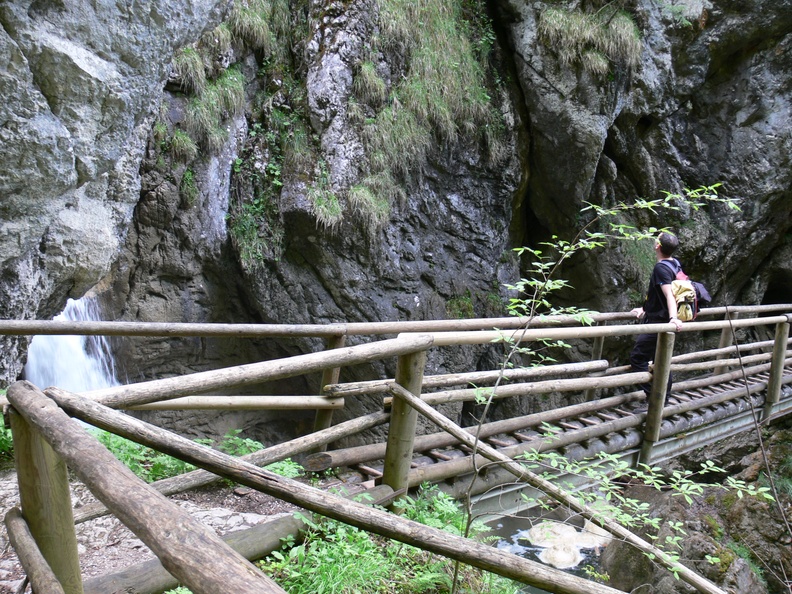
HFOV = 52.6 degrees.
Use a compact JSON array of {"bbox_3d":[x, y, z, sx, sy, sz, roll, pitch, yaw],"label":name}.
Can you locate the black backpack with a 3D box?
[{"bbox_3d":[2.848,-0.064,7.850,0.360,0.540,0.340,6,5,37],"label":"black backpack"}]

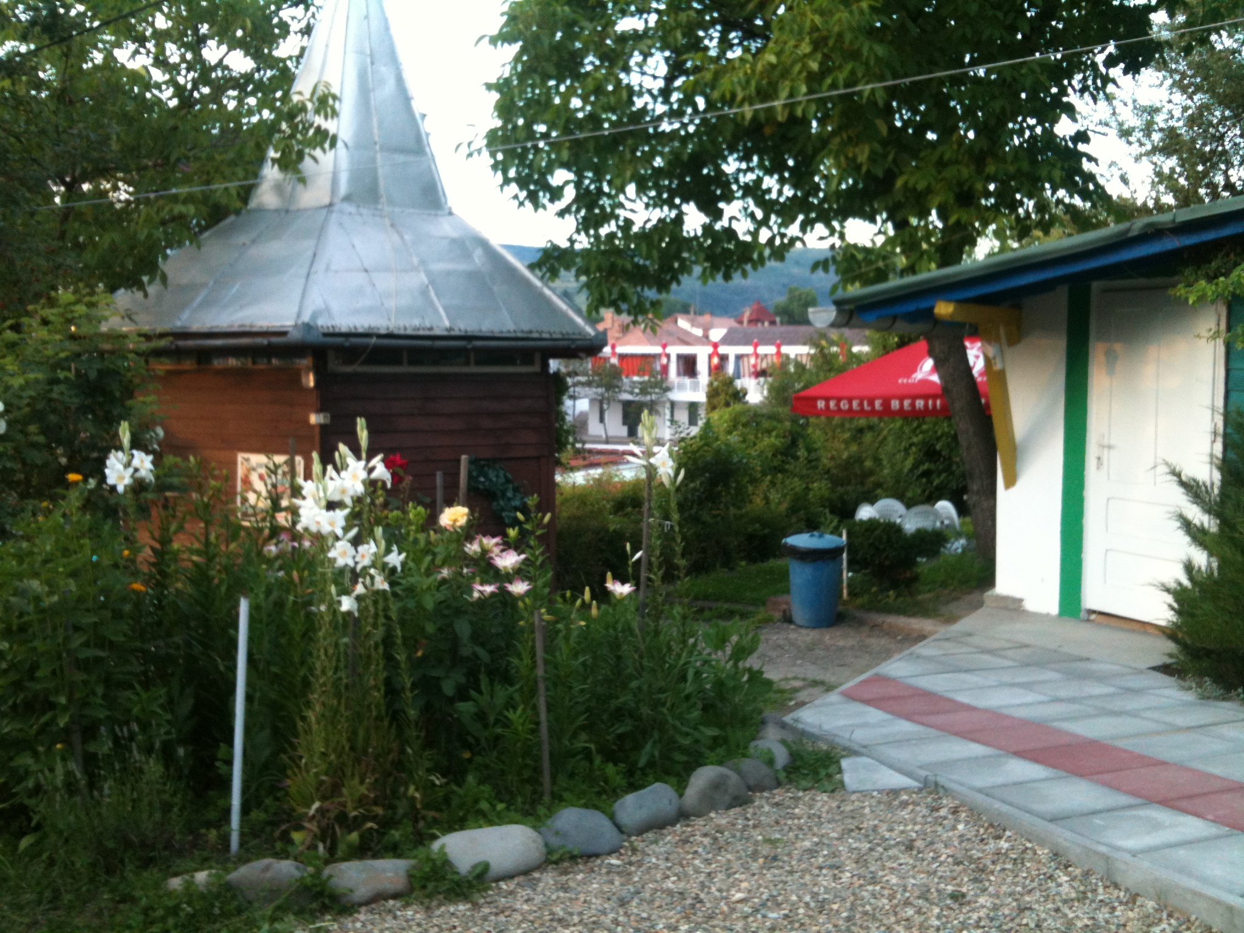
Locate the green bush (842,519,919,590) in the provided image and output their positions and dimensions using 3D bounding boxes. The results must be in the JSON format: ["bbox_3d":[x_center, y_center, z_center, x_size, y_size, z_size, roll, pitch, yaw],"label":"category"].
[{"bbox_3d":[2.138,0.735,10.400,0.650,0.600,0.620,0,5,0],"label":"green bush"}]

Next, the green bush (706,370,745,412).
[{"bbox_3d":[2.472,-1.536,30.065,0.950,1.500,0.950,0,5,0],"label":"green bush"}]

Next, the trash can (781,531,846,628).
[{"bbox_3d":[1.301,0.776,8.550,0.440,0.620,0.440,0,5,0],"label":"trash can"}]

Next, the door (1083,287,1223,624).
[{"bbox_3d":[3.215,-0.069,7.621,0.080,2.065,0.936,-3,6,-29],"label":"door"}]

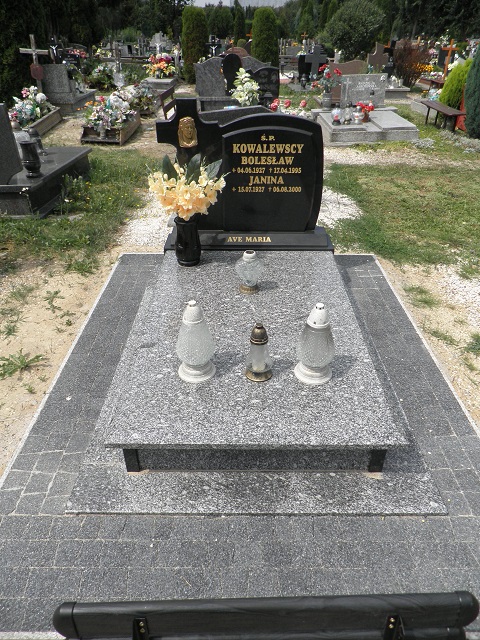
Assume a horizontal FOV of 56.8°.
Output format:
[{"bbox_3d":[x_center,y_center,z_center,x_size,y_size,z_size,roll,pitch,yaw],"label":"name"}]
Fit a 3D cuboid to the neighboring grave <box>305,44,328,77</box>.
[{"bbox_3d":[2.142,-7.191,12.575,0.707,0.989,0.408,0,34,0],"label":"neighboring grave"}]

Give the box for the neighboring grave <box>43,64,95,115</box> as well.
[{"bbox_3d":[-3.857,-5.096,9.654,1.036,0.785,1.994,-2,34,-3],"label":"neighboring grave"}]

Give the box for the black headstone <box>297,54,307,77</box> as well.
[{"bbox_3d":[1.860,-7.132,12.614,0.518,0.691,0.157,0,34,0],"label":"black headstone"}]

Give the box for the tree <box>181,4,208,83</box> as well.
[{"bbox_3d":[-1.320,-7.793,12.639,0.816,1.915,0.816,0,34,0],"label":"tree"}]

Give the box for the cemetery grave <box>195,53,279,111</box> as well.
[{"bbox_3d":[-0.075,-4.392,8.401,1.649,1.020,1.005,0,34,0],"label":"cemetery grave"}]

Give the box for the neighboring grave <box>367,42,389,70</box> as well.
[{"bbox_3d":[3.672,-6.837,11.869,0.644,0.942,0.188,0,34,0],"label":"neighboring grave"}]

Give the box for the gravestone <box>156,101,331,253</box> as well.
[{"bbox_3d":[0.053,-0.961,2.988,1.188,0.934,0.377,0,34,0],"label":"gravestone"}]

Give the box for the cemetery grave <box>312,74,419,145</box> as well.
[{"bbox_3d":[2.159,-3.582,7.453,1.570,0.738,2.072,-2,34,-3],"label":"cemetery grave"}]

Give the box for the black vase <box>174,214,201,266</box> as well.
[{"bbox_3d":[-0.344,-0.512,2.884,0.171,0.306,0.173,0,34,0],"label":"black vase"}]

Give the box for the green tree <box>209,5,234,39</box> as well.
[{"bbox_3d":[-1.066,-16.363,24.943,1.570,2.355,1.570,0,34,0],"label":"green tree"}]

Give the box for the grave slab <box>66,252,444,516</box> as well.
[{"bbox_3d":[0.062,0.067,2.503,1.457,0.228,2.080,0,34,0],"label":"grave slab"}]

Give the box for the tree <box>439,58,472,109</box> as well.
[{"bbox_3d":[4.152,-4.418,8.482,0.691,0.973,0.691,0,34,0],"label":"tree"}]

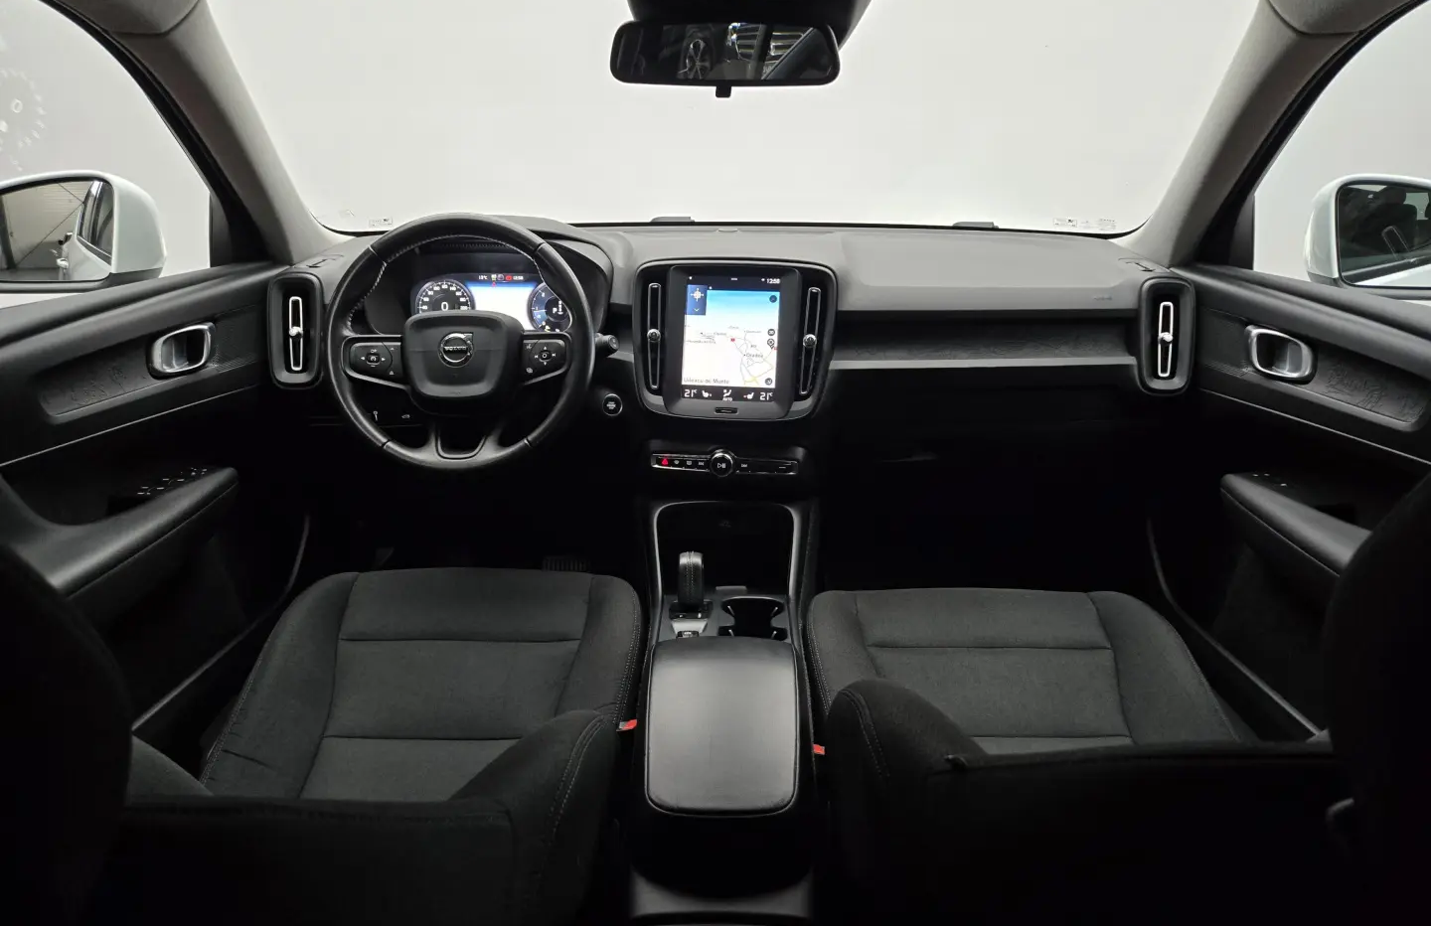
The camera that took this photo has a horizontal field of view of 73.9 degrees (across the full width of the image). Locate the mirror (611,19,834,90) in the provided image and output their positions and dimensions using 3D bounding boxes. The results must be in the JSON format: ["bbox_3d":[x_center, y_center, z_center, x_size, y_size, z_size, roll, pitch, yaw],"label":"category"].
[{"bbox_3d":[0.011,-0.454,1.060,0.250,0.070,0.050,6,24,15],"label":"mirror"}]

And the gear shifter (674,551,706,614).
[{"bbox_3d":[-0.034,0.159,1.270,0.038,0.078,0.050,1,11,1],"label":"gear shifter"}]

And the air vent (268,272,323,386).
[{"bbox_3d":[-0.625,-0.200,1.420,0.065,0.164,0.045,0,9,-1],"label":"air vent"}]

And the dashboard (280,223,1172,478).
[{"bbox_3d":[0.022,-0.215,1.607,1.370,0.340,0.430,1,19,1],"label":"dashboard"}]

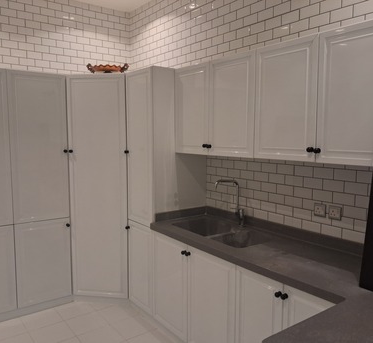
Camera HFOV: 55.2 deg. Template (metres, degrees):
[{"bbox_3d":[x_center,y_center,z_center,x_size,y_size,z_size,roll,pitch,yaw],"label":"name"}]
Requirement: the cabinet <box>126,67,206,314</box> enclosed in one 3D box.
[{"bbox_3d":[-0.186,0.186,3.383,0.604,2.173,0.445,-4,7,-38],"label":"cabinet"}]

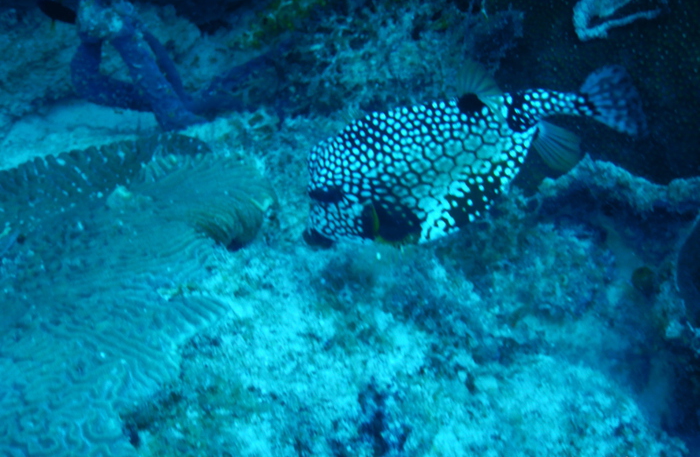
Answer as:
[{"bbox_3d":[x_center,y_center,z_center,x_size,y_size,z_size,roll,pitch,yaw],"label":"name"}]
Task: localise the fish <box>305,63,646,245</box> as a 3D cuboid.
[{"bbox_3d":[0.069,-0.055,1.460,0.220,0.092,0.062,-17,28,-2],"label":"fish"}]

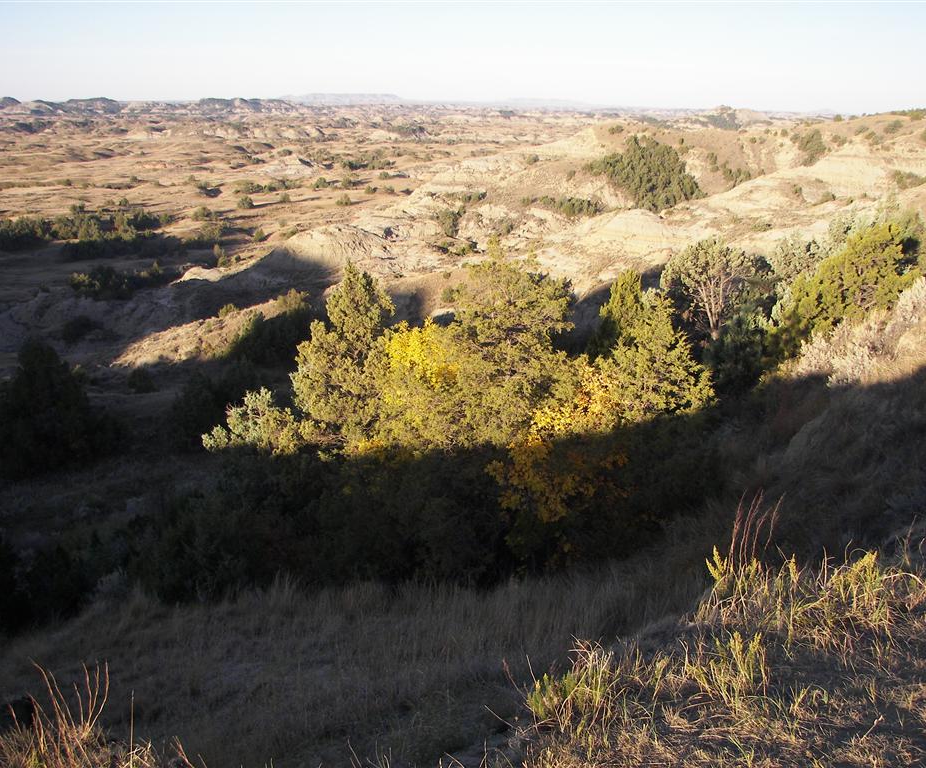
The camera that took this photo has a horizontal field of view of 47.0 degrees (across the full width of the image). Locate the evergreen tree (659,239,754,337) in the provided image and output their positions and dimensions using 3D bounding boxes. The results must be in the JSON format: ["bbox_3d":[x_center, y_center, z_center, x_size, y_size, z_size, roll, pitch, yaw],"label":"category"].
[{"bbox_3d":[8.760,-3.372,38.000,3.250,3.640,2.930,4,15,13],"label":"evergreen tree"}]

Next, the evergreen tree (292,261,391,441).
[{"bbox_3d":[-3.030,-0.596,27.000,2.460,4.970,2.210,-1,15,-6],"label":"evergreen tree"}]

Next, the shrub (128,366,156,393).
[{"bbox_3d":[-18.114,-0.254,60.000,1.530,1.460,1.380,-4,15,-17],"label":"shrub"}]

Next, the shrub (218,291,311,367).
[{"bbox_3d":[-10.200,-2.918,55.000,4.610,4.030,4.150,-2,15,-10],"label":"shrub"}]

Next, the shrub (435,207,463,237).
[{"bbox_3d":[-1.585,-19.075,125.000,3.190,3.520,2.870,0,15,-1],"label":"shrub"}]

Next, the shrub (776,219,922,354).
[{"bbox_3d":[9.774,-2.472,27.000,3.590,3.450,3.230,6,16,19],"label":"shrub"}]

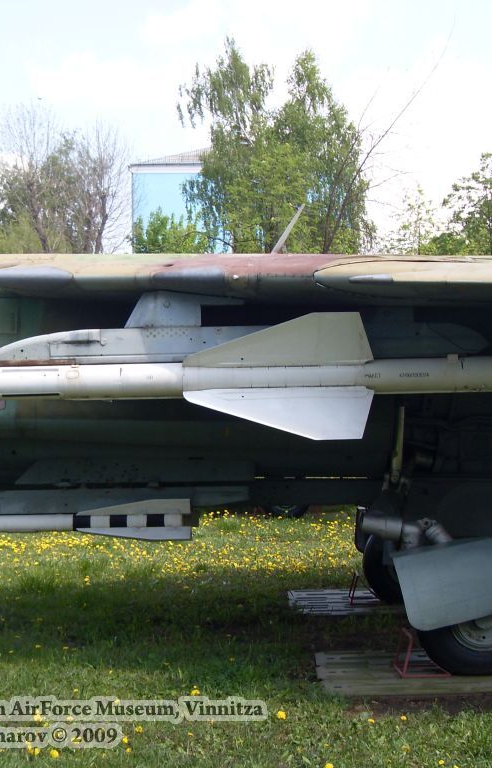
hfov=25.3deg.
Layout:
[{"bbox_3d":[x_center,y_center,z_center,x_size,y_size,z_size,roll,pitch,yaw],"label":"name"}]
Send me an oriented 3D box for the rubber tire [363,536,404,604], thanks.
[{"bbox_3d":[1.455,1.545,9.680,0.830,0.810,0.280,0,-2,-1],"label":"rubber tire"}]

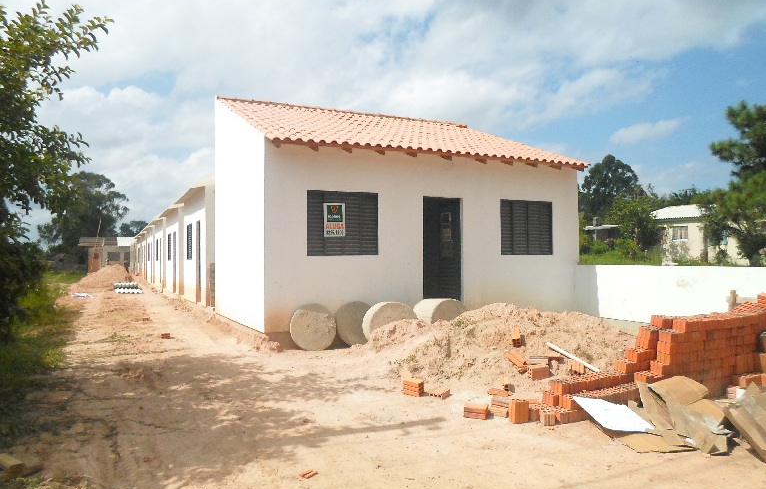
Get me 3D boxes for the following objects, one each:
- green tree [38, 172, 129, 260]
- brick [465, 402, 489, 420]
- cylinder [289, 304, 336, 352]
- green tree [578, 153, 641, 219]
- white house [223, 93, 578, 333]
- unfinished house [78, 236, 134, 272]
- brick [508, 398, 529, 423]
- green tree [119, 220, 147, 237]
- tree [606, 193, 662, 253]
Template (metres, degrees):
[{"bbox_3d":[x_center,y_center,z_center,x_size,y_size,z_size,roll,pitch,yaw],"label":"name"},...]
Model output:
[{"bbox_3d":[-36.802,-2.888,68.000,10.500,12.165,10.500,0,-2,-28],"label":"green tree"},{"bbox_3d":[0.820,1.470,4.857,0.190,0.090,0.140,-1,-2,18],"label":"brick"},{"bbox_3d":[-1.028,1.170,7.994,0.640,0.640,0.500,0,-2,-13],"label":"cylinder"},{"bbox_3d":[25.376,-4.817,62.000,6.900,10.755,6.900,-1,-2,22],"label":"green tree"},{"bbox_3d":[0.252,-0.874,11.082,6.250,4.720,4.270,0,-2,-27],"label":"white house"},{"bbox_3d":[-25.999,1.047,52.660,5.200,3.600,4.600,0,-2,-27],"label":"unfinished house"},{"bbox_3d":[1.214,1.481,4.916,0.140,0.190,0.090,0,-2,-17],"label":"brick"},{"bbox_3d":[-41.312,0.000,92.000,6.000,8.312,6.000,0,-2,-24],"label":"green tree"},{"bbox_3d":[13.634,-1.084,30.000,2.900,3.361,2.900,-1,-2,24],"label":"tree"}]

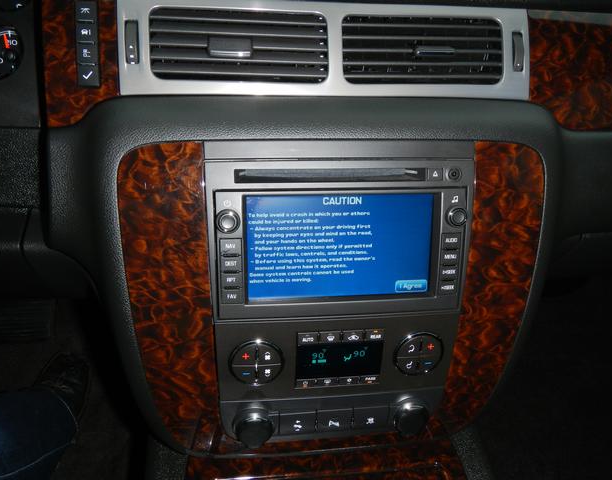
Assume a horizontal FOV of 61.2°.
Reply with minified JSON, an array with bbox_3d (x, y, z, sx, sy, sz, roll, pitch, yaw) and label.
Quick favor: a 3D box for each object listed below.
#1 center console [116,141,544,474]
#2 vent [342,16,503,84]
[{"bbox_3d":[0.023,0.059,0.432,0.322,0.275,0.115,-1,13,-5],"label":"center console"},{"bbox_3d":[0.094,-0.153,0.429,0.136,0.058,0.025,-1,-2,-8],"label":"vent"}]

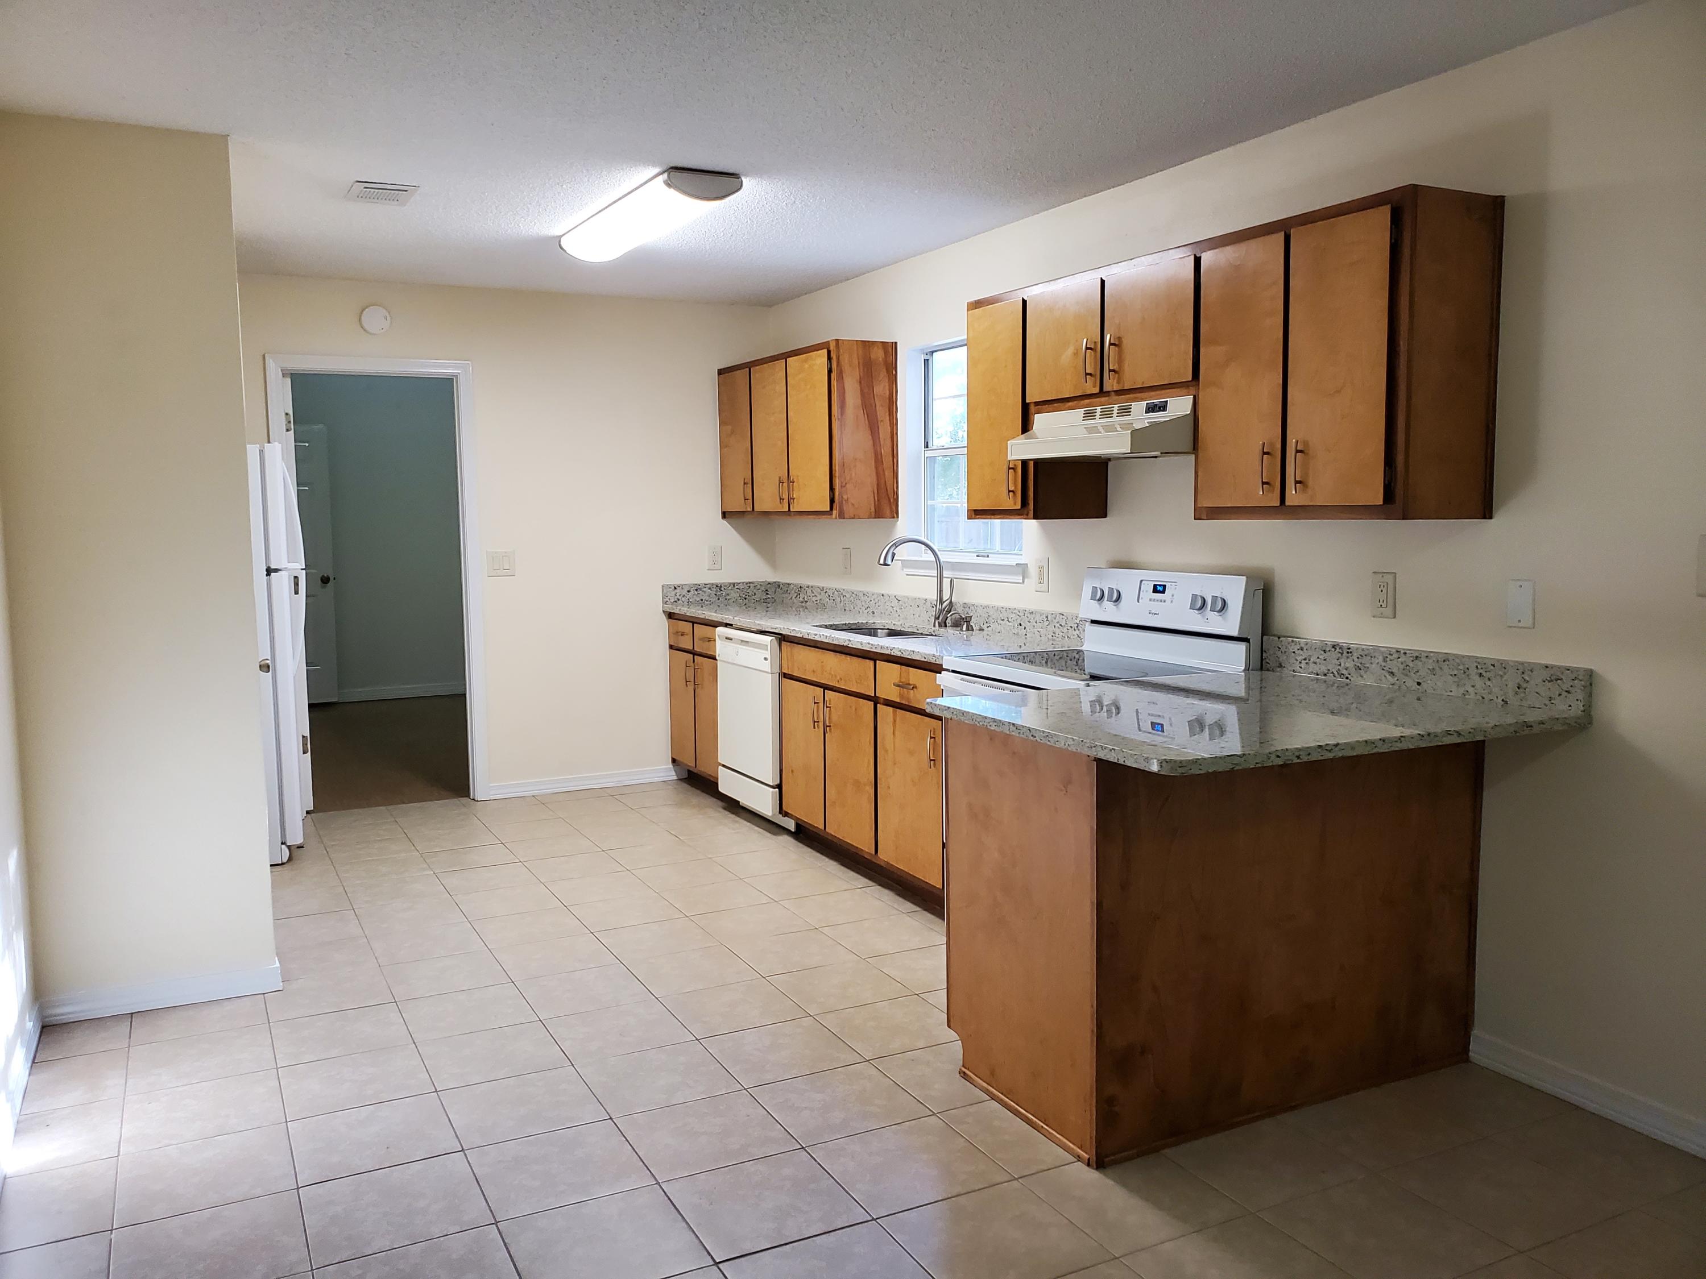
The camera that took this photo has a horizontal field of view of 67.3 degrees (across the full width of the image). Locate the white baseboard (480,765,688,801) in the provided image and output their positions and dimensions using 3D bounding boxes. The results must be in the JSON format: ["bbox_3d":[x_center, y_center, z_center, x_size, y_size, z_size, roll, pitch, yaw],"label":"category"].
[{"bbox_3d":[-1.357,0.730,6.587,1.040,0.080,0.016,-3,6,-27],"label":"white baseboard"}]

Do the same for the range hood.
[{"bbox_3d":[0.845,-0.634,3.953,0.465,0.160,0.760,-3,6,-27],"label":"range hood"}]

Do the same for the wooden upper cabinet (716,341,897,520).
[{"bbox_3d":[-0.267,-0.969,6.212,0.335,0.770,1.370,-3,6,-27],"label":"wooden upper cabinet"}]

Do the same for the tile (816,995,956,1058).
[{"bbox_3d":[0.112,1.050,3.456,0.328,0.012,0.325,-3,6,-27],"label":"tile"}]

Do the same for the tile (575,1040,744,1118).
[{"bbox_3d":[-0.486,1.093,3.186,0.330,0.010,0.330,-3,6,-27],"label":"tile"}]

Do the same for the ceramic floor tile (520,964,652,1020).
[{"bbox_3d":[-0.792,1.038,3.782,0.331,0.010,0.331,-3,6,-27],"label":"ceramic floor tile"}]

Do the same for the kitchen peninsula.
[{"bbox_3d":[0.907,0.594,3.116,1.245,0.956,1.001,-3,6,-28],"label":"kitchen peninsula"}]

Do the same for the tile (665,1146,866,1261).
[{"bbox_3d":[-0.177,1.144,2.596,0.331,0.010,0.331,-3,6,-27],"label":"tile"}]

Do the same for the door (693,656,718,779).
[{"bbox_3d":[-0.689,0.374,6.125,0.040,0.565,0.316,-3,6,-28],"label":"door"}]

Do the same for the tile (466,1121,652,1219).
[{"bbox_3d":[-0.628,1.134,2.740,0.331,0.010,0.331,-3,6,-27],"label":"tile"}]

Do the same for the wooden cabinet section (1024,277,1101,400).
[{"bbox_3d":[0.666,-0.938,4.052,0.040,0.341,0.379,-3,6,-28],"label":"wooden cabinet section"}]

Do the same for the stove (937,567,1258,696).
[{"bbox_3d":[0.733,0.399,3.996,0.690,1.195,0.760,-3,6,-27],"label":"stove"}]

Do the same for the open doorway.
[{"bbox_3d":[-2.197,-0.231,5.987,0.890,2.110,0.130,-3,6,-28],"label":"open doorway"}]

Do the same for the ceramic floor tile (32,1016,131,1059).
[{"bbox_3d":[-2.041,1.062,3.409,0.215,0.012,0.263,-3,6,-27],"label":"ceramic floor tile"}]

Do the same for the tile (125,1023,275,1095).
[{"bbox_3d":[-1.682,1.086,3.315,0.330,0.010,0.330,-3,6,-27],"label":"tile"}]

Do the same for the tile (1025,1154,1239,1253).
[{"bbox_3d":[0.564,1.131,2.590,0.328,0.012,0.325,-3,6,-27],"label":"tile"}]

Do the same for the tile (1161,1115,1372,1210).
[{"bbox_3d":[0.870,1.120,2.759,0.331,0.010,0.331,-3,6,-27],"label":"tile"}]

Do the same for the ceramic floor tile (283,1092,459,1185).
[{"bbox_3d":[-1.078,1.122,2.879,0.330,0.010,0.330,-3,6,-27],"label":"ceramic floor tile"}]

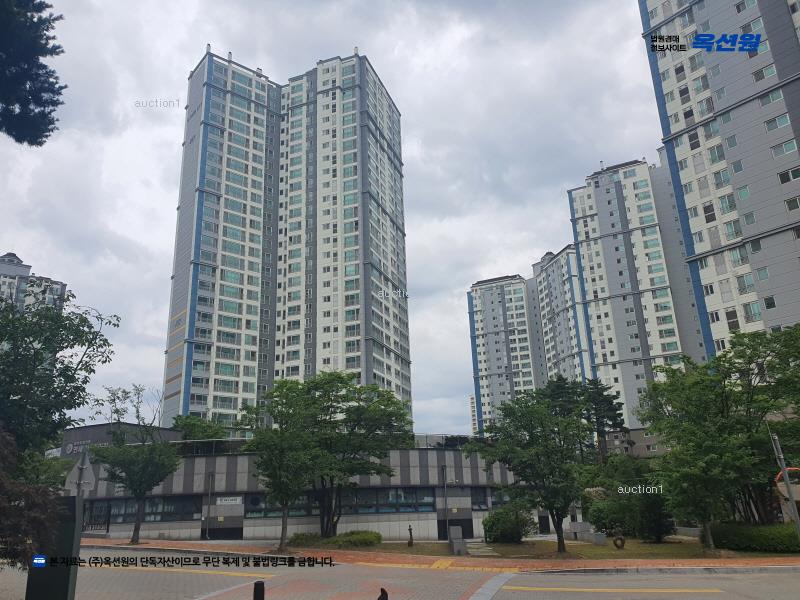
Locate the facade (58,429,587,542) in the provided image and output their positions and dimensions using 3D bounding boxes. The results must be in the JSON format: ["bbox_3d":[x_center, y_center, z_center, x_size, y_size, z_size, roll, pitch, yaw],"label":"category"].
[{"bbox_3d":[-4.262,13.264,42.225,34.500,7.000,6.000,0,-18,-8],"label":"facade"}]

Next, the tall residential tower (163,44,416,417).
[{"bbox_3d":[-20.430,-5.260,119.640,44.000,87.000,27.000,-1,-18,-5],"label":"tall residential tower"}]

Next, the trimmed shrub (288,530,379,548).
[{"bbox_3d":[-3.385,12.691,31.990,4.900,0.950,1.800,-1,-18,-3],"label":"trimmed shrub"}]

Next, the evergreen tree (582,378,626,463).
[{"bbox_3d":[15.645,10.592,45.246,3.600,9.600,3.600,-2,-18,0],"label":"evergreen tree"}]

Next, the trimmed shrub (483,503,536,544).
[{"bbox_3d":[6.123,12.697,34.176,3.050,2.250,2.700,-2,-18,0],"label":"trimmed shrub"}]

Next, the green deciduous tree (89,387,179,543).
[{"bbox_3d":[-15.426,9.472,34.982,5.300,8.900,5.000,-2,-18,0],"label":"green deciduous tree"}]

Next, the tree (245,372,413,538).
[{"bbox_3d":[-4.038,8.947,34.475,9.500,9.700,8.000,-2,-18,0],"label":"tree"}]

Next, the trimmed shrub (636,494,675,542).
[{"bbox_3d":[10.820,9.230,25.460,1.800,2.050,1.700,-2,-18,0],"label":"trimmed shrub"}]

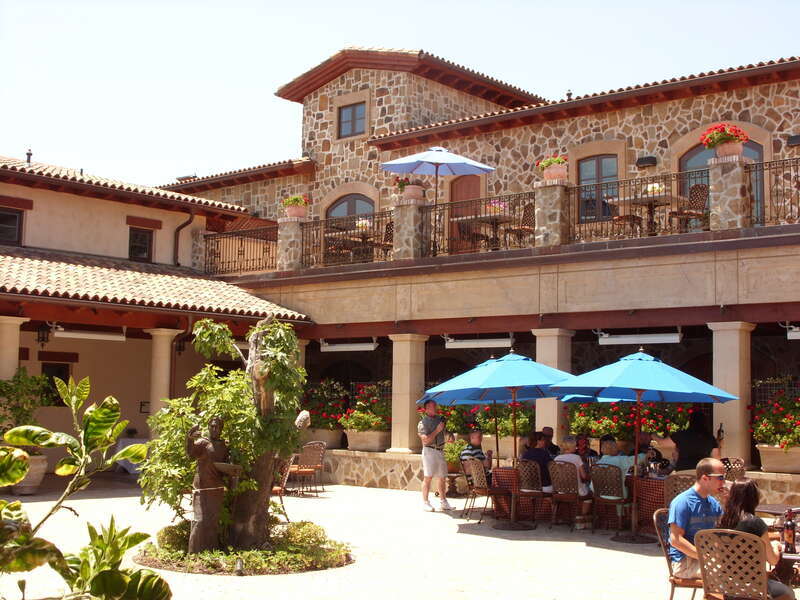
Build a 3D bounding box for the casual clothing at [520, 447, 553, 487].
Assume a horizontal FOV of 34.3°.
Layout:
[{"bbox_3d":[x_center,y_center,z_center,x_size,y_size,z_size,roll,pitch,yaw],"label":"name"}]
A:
[{"bbox_3d":[1.972,2.416,18.700,0.470,0.580,0.330,-3,-6,42],"label":"casual clothing"}]

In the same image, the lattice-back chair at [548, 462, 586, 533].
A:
[{"bbox_3d":[2.357,2.695,17.868,0.480,0.950,0.570,-4,-6,45],"label":"lattice-back chair"}]

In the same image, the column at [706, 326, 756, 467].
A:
[{"bbox_3d":[5.274,1.538,20.605,0.560,2.340,0.560,-4,-6,45],"label":"column"}]

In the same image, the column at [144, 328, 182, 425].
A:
[{"bbox_3d":[-4.554,2.103,25.112,0.540,3.060,0.540,-4,-6,45],"label":"column"}]

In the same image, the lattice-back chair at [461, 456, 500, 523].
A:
[{"bbox_3d":[1.211,2.786,19.000,0.600,0.930,0.520,4,-6,-37],"label":"lattice-back chair"}]

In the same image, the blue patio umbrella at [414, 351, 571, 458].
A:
[{"bbox_3d":[1.577,1.936,18.300,2.450,2.500,2.450,1,-5,0],"label":"blue patio umbrella"}]

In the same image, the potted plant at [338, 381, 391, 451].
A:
[{"bbox_3d":[-0.618,2.434,27.100,1.250,1.400,0.900,-3,-6,42],"label":"potted plant"}]

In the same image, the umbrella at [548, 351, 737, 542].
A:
[{"bbox_3d":[3.198,1.858,16.951,2.500,2.490,2.500,1,-5,0],"label":"umbrella"}]

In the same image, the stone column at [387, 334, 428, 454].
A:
[{"bbox_3d":[0.153,1.895,26.400,0.600,2.400,0.600,-3,-6,42],"label":"stone column"}]

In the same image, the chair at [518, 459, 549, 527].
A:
[{"bbox_3d":[1.880,2.749,18.500,0.500,0.940,0.600,-3,-6,42],"label":"chair"}]

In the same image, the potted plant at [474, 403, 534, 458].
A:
[{"bbox_3d":[2.006,2.307,23.799,1.280,1.220,0.580,-4,-6,45],"label":"potted plant"}]

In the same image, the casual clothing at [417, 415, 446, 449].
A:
[{"bbox_3d":[0.508,2.120,20.868,0.500,0.550,0.320,3,-5,-24],"label":"casual clothing"}]

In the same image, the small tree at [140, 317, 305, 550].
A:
[{"bbox_3d":[-1.961,1.510,14.300,1.720,2.500,1.500,1,-5,0],"label":"small tree"}]

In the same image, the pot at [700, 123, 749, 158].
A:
[{"bbox_3d":[5.243,-2.553,21.010,0.740,0.600,0.680,1,-5,0],"label":"pot"}]

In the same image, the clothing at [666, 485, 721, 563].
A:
[{"bbox_3d":[2.066,1.586,9.050,0.310,0.550,0.450,-2,-6,30],"label":"clothing"}]

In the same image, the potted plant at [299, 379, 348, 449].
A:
[{"bbox_3d":[-1.473,2.439,27.234,1.280,1.400,0.580,-4,-6,45],"label":"potted plant"}]

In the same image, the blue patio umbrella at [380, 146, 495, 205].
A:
[{"bbox_3d":[0.791,-2.005,27.300,2.420,2.500,2.420,1,-5,0],"label":"blue patio umbrella"}]

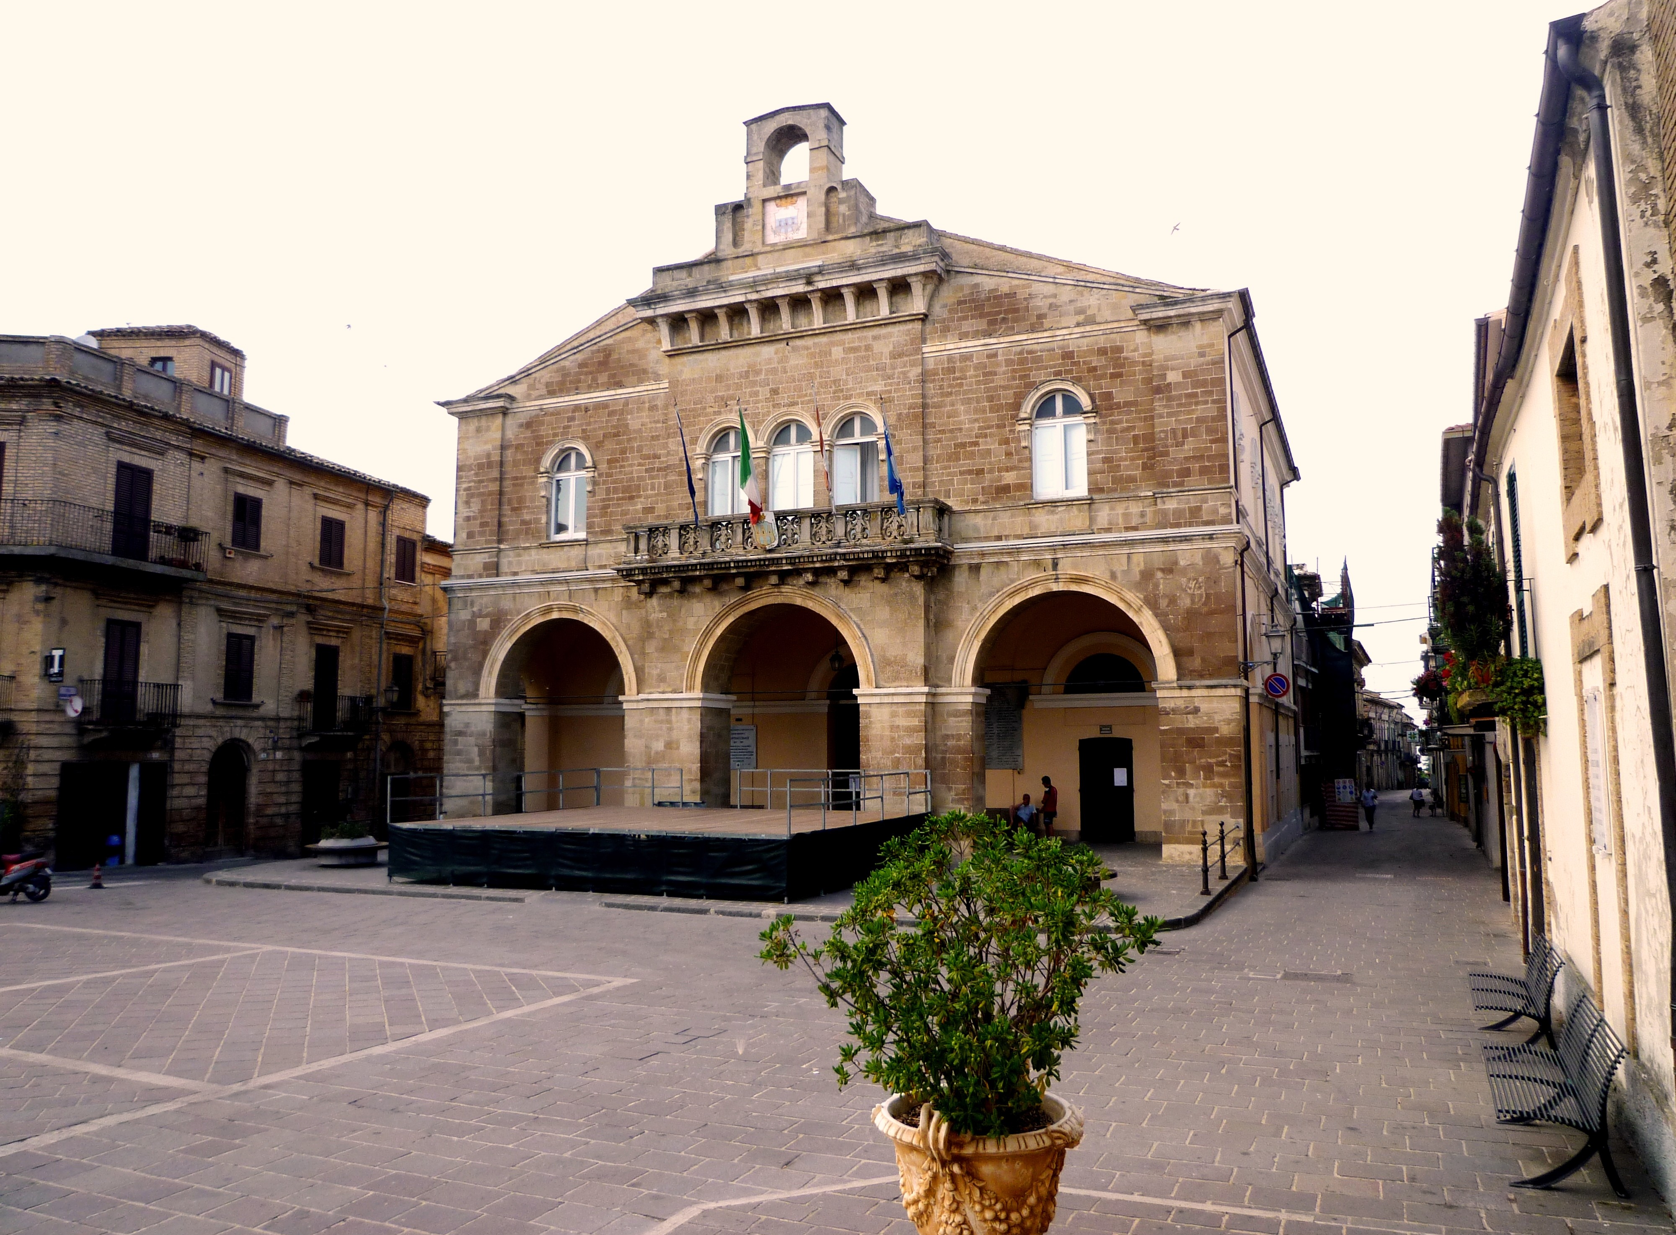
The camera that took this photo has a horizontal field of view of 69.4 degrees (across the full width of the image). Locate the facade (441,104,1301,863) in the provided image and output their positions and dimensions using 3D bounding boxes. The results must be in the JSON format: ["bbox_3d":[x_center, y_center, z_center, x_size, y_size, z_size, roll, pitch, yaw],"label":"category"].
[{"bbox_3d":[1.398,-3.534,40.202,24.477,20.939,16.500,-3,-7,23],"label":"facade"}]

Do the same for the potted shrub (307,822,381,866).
[{"bbox_3d":[-11.652,5.358,28.849,1.963,0.937,1.963,2,-6,-22],"label":"potted shrub"}]

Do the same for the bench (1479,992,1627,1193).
[{"bbox_3d":[4.564,2.987,7.736,0.689,0.845,1.843,-3,-7,25],"label":"bench"}]

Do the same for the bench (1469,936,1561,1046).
[{"bbox_3d":[5.854,3.268,10.448,0.669,0.845,1.804,-3,-7,25],"label":"bench"}]

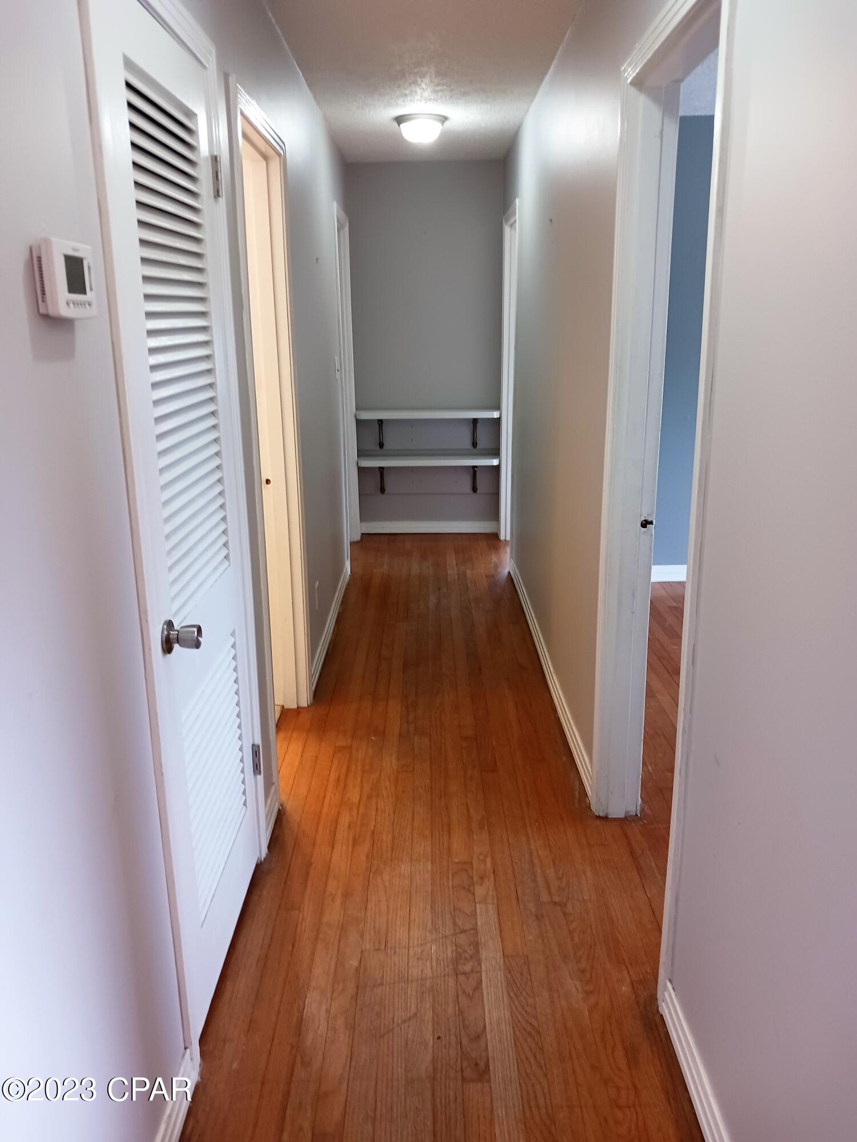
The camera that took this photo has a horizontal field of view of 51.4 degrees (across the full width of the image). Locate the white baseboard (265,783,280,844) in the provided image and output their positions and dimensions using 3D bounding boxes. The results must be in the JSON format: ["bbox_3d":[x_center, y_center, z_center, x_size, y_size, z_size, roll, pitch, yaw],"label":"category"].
[{"bbox_3d":[-0.477,0.750,2.685,0.018,0.090,0.220,-1,16,0],"label":"white baseboard"}]

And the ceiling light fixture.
[{"bbox_3d":[-0.033,-2.195,4.436,0.257,0.110,0.257,-1,16,0],"label":"ceiling light fixture"}]

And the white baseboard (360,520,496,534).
[{"bbox_3d":[0.005,-0.305,6.337,0.985,0.090,0.018,-1,16,0],"label":"white baseboard"}]

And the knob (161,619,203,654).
[{"bbox_3d":[-0.469,0.126,1.699,0.066,0.063,0.063,-1,16,0],"label":"knob"}]

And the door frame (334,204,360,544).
[{"bbox_3d":[-0.557,-1.088,5.470,0.130,2.090,0.880,-1,16,0],"label":"door frame"}]

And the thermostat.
[{"bbox_3d":[-0.489,-0.392,1.202,0.033,0.096,0.130,-1,16,0],"label":"thermostat"}]

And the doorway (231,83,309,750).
[{"bbox_3d":[-0.548,-0.363,2.942,0.130,2.090,0.860,-1,16,0],"label":"doorway"}]

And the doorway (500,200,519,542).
[{"bbox_3d":[0.548,-1.105,5.474,0.130,2.090,0.880,-1,16,0],"label":"doorway"}]

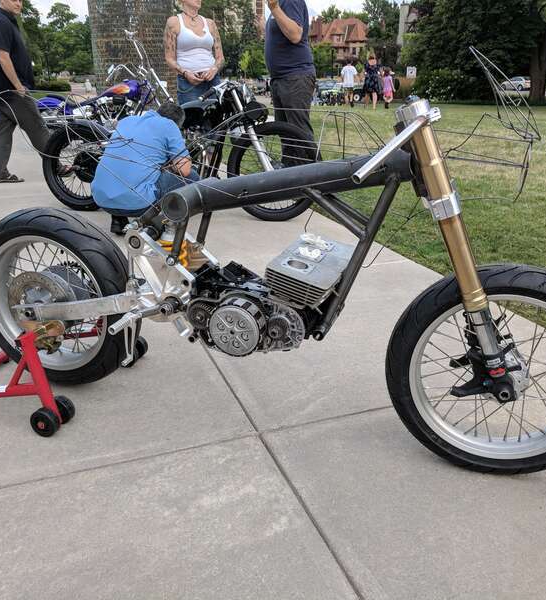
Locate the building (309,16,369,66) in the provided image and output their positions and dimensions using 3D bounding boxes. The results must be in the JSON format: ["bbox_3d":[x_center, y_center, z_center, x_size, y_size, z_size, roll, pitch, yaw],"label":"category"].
[{"bbox_3d":[14.340,-56.582,133.596,15.000,12.000,13.000,2,21,5],"label":"building"}]

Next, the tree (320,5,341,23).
[{"bbox_3d":[14.236,-64.493,148.767,10.000,16.000,10.000,2,21,5],"label":"tree"}]

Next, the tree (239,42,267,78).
[{"bbox_3d":[-2.705,-37.094,92.874,4.800,5.600,4.800,-1,21,-1],"label":"tree"}]

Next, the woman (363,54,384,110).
[{"bbox_3d":[3.114,-6.754,18.617,0.500,1.660,0.320,3,21,8],"label":"woman"}]

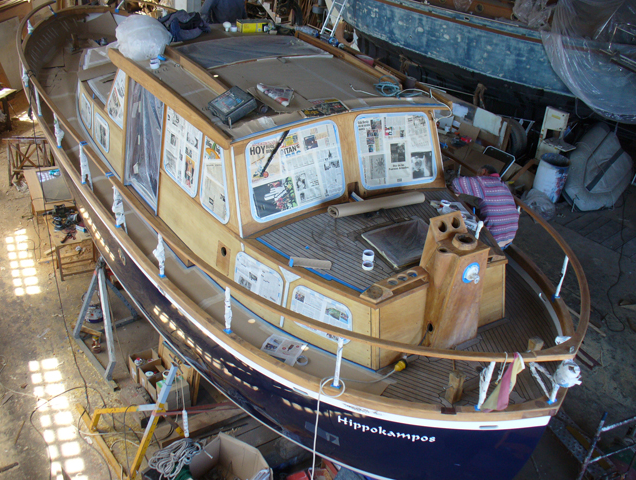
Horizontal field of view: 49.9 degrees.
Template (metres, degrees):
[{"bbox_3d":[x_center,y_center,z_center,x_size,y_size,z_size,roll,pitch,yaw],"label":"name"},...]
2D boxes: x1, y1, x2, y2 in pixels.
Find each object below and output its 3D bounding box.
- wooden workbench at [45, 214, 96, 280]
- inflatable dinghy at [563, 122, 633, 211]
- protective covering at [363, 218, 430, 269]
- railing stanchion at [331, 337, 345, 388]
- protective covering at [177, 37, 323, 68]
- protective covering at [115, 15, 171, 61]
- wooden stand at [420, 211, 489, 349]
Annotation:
[{"bbox_3d":[-4.055,0.060,11.311,0.650,0.620,1.180,-16,34,-26],"label":"wooden workbench"},{"bbox_3d":[5.560,-1.357,13.594,2.200,1.380,0.460,-41,15,-36],"label":"inflatable dinghy"},{"bbox_3d":[0.806,0.001,6.120,0.640,0.070,0.650,-16,34,-26],"label":"protective covering"},{"bbox_3d":[0.153,0.894,5.009,0.060,0.470,0.060,-13,33,-28],"label":"railing stanchion"},{"bbox_3d":[-0.769,-2.270,8.274,1.500,0.100,1.100,-16,34,-26],"label":"protective covering"},{"bbox_3d":[-2.080,-2.400,8.150,0.660,0.550,0.620,-16,34,-26],"label":"protective covering"},{"bbox_3d":[1.080,0.326,5.678,0.410,1.090,0.520,-16,34,-26],"label":"wooden stand"}]

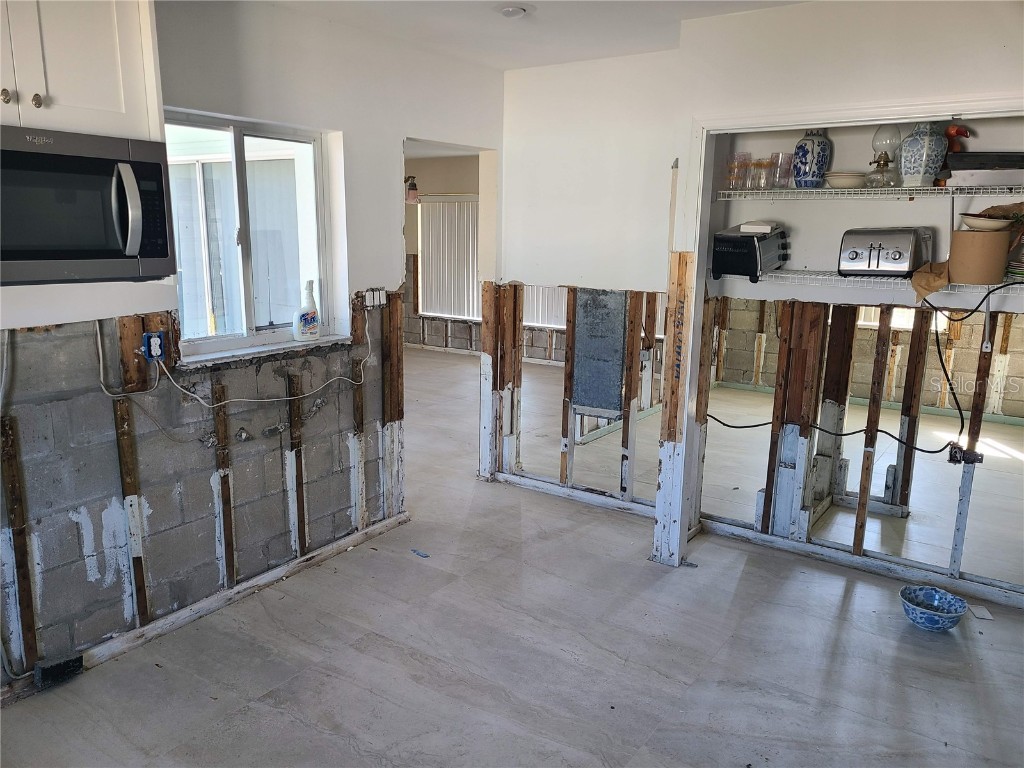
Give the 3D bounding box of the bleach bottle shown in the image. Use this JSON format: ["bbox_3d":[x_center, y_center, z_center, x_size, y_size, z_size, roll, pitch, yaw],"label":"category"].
[{"bbox_3d":[-0.978,-0.346,3.650,0.116,0.278,0.070,-8,15,-37],"label":"bleach bottle"}]

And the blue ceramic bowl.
[{"bbox_3d":[1.769,0.961,3.239,0.250,0.113,0.250,9,14,34],"label":"blue ceramic bowl"}]

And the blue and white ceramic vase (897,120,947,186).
[{"bbox_3d":[1.690,-0.952,3.145,0.165,0.295,0.165,9,14,34],"label":"blue and white ceramic vase"}]

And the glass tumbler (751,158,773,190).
[{"bbox_3d":[1.126,-0.949,3.482,0.090,0.138,0.090,1,12,0],"label":"glass tumbler"}]

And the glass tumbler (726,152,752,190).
[{"bbox_3d":[1.050,-0.978,3.555,0.095,0.162,0.095,1,12,0],"label":"glass tumbler"}]

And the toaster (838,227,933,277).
[{"bbox_3d":[1.593,-0.559,3.285,0.285,0.205,0.270,9,14,36],"label":"toaster"}]

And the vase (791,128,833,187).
[{"bbox_3d":[1.321,-0.998,3.378,0.150,0.280,0.150,9,14,34],"label":"vase"}]

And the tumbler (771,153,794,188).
[{"bbox_3d":[1.202,-0.946,3.429,0.092,0.154,0.092,9,14,34],"label":"tumbler"}]

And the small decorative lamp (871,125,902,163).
[{"bbox_3d":[1.562,-0.964,3.221,0.120,0.285,0.120,9,14,34],"label":"small decorative lamp"}]

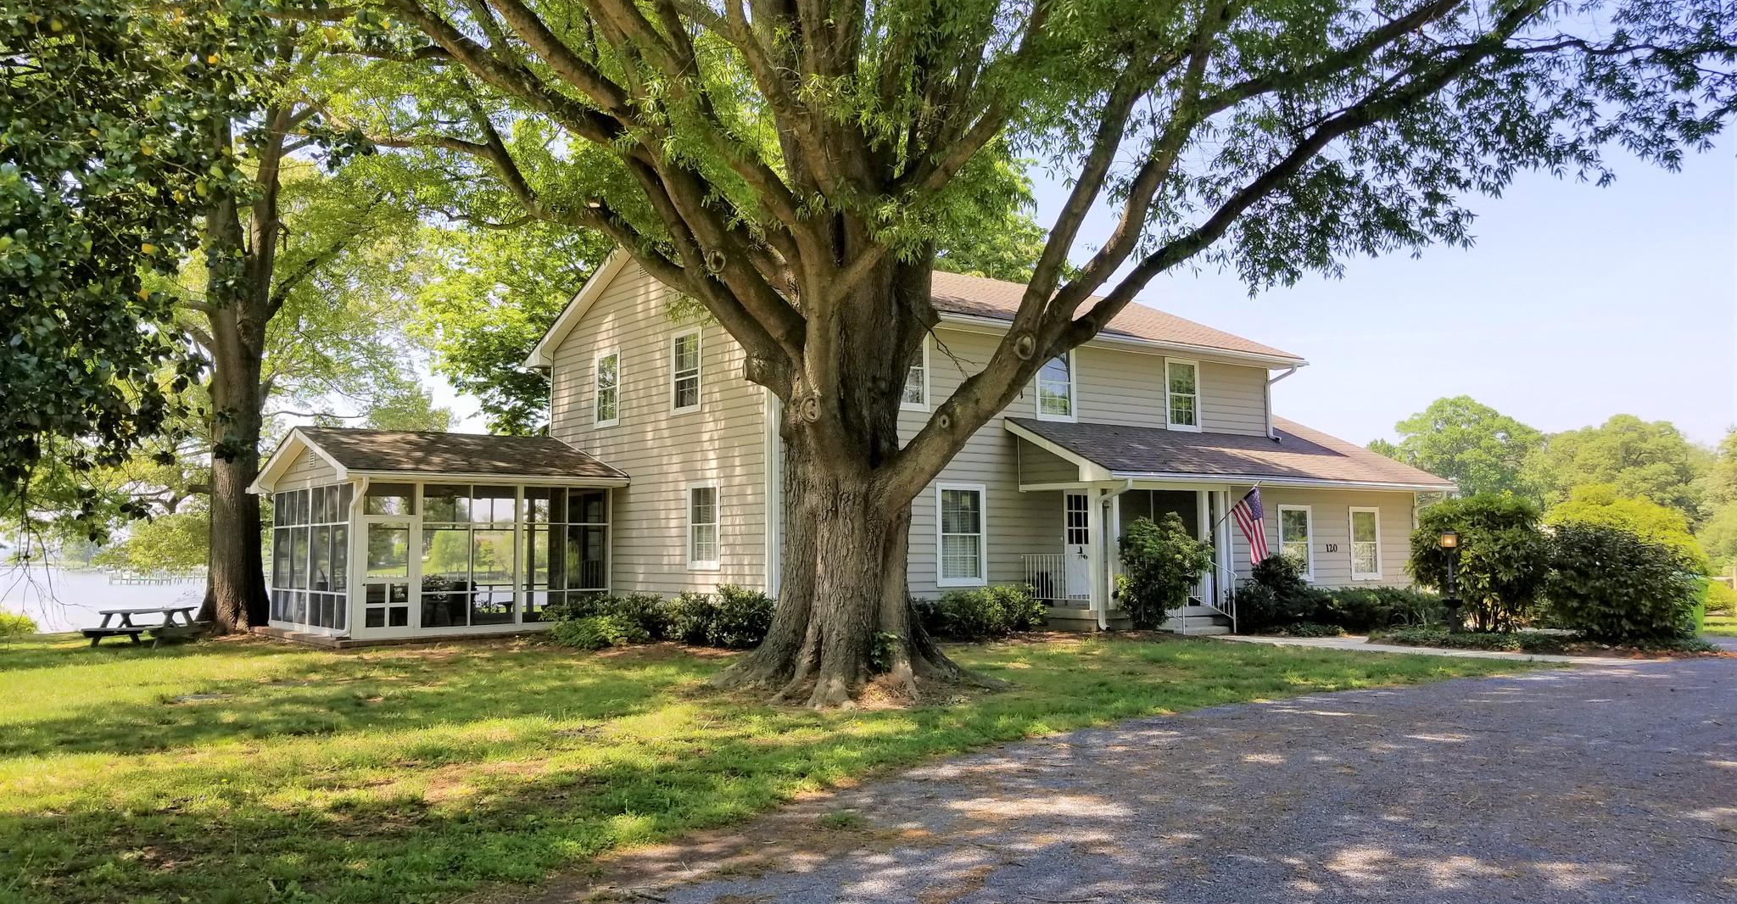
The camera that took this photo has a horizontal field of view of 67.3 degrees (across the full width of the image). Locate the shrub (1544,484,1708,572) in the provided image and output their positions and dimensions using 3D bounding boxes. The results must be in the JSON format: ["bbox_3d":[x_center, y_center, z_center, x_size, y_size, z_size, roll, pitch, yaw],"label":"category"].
[{"bbox_3d":[15.746,2.120,27.300,3.200,2.750,3.100,3,-5,-38],"label":"shrub"}]

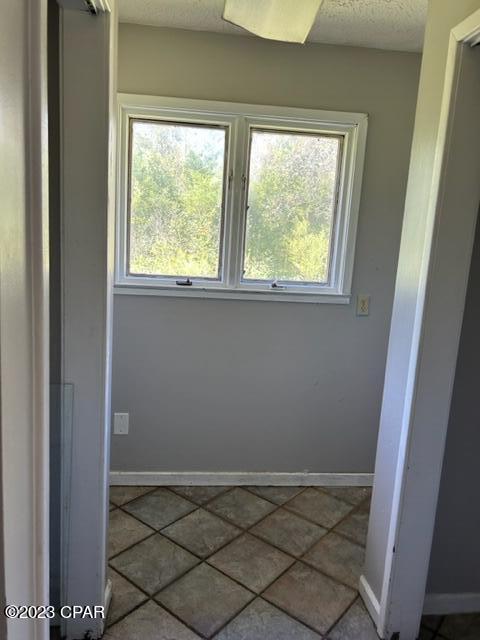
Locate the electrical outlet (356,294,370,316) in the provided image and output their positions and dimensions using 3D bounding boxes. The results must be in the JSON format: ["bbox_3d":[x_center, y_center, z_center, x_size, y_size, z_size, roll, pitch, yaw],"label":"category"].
[{"bbox_3d":[0.701,-0.079,2.726,0.071,0.116,0.012,2,10,-6],"label":"electrical outlet"}]

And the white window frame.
[{"bbox_3d":[-0.021,-0.615,2.584,1.355,1.016,0.090,2,10,-6],"label":"white window frame"}]

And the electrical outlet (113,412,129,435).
[{"bbox_3d":[-0.669,0.589,2.713,0.078,0.124,0.012,2,10,-6],"label":"electrical outlet"}]

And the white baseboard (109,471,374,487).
[{"bbox_3d":[0.039,0.952,2.845,1.620,0.088,0.016,2,10,-6],"label":"white baseboard"}]

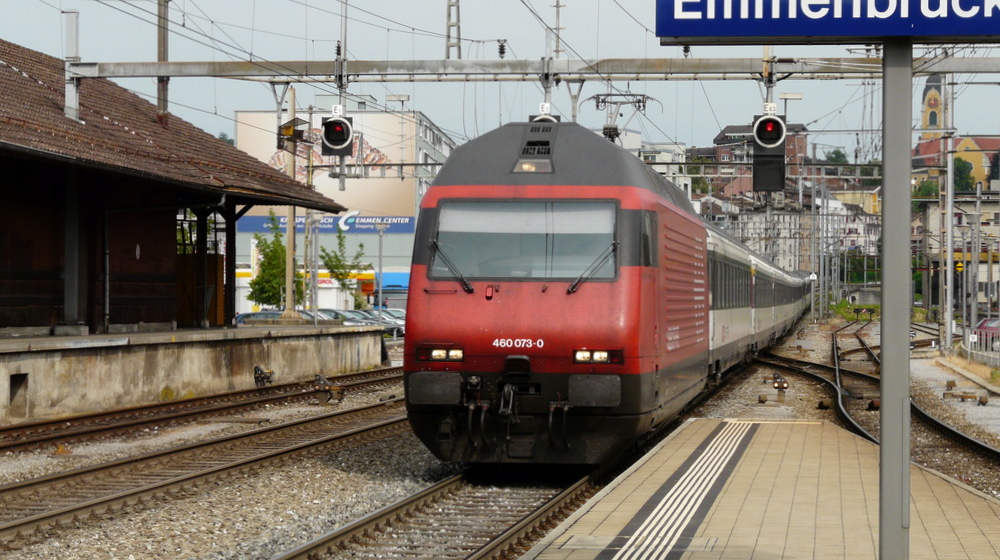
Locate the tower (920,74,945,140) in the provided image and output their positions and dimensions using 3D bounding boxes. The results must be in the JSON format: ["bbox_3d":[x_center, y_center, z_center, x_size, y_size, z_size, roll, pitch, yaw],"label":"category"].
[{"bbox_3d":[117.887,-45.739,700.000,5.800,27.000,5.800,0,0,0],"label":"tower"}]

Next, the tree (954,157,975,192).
[{"bbox_3d":[120.653,-27.232,670.000,6.200,10.000,6.000,0,0,0],"label":"tree"}]

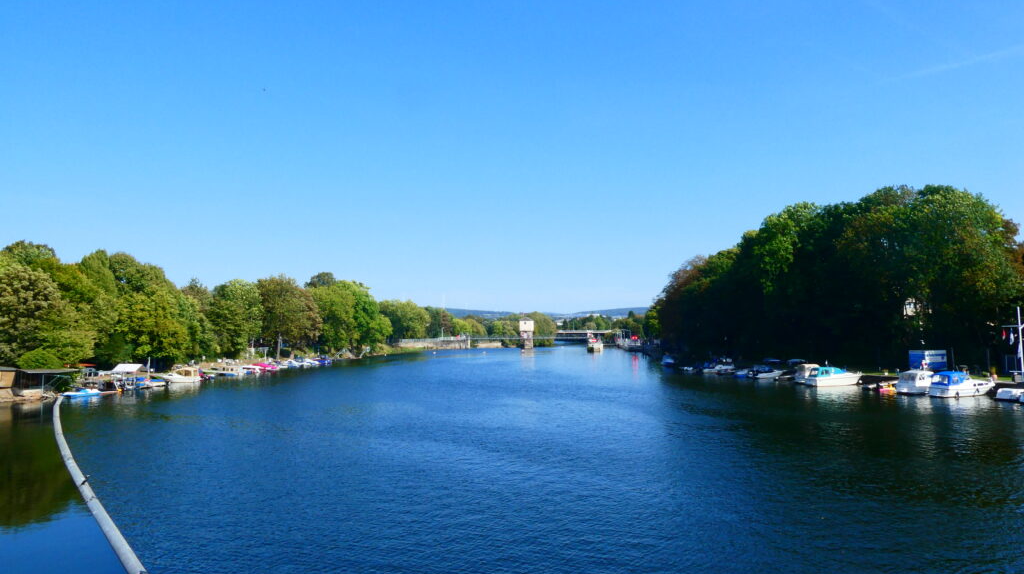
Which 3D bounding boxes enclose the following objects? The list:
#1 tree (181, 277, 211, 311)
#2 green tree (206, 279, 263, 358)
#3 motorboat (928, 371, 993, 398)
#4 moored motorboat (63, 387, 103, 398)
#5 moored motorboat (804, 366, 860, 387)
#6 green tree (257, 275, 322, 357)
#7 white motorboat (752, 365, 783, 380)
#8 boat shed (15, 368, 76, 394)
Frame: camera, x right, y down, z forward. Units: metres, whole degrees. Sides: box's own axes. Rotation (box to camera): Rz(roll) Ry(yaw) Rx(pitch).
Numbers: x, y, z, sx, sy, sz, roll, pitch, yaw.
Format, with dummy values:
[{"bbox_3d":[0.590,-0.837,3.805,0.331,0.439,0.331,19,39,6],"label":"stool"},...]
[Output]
[{"bbox_3d":[-57.951,5.265,129.901,8.500,14.023,8.500,1,-3,-24],"label":"tree"},{"bbox_3d":[-44.785,5.342,114.877,9.800,13.127,9.800,1,-3,-21],"label":"green tree"},{"bbox_3d":[47.710,10.176,74.754,7.000,2.750,2.500,1,-3,-16],"label":"motorboat"},{"bbox_3d":[-44.643,10.965,74.035,1.750,0.950,4.500,-1,-3,22],"label":"moored motorboat"},{"bbox_3d":[39.488,10.987,87.105,6.600,2.400,2.400,1,-3,-14],"label":"moored motorboat"},{"bbox_3d":[-40.293,5.346,127.894,11.500,14.854,11.500,1,-3,-17],"label":"green tree"},{"bbox_3d":[36.017,11.901,99.547,5.000,1.850,2.100,1,-3,-14],"label":"white motorboat"},{"bbox_3d":[-46.450,9.388,70.611,3.200,2.400,5.000,-2,-4,37],"label":"boat shed"}]

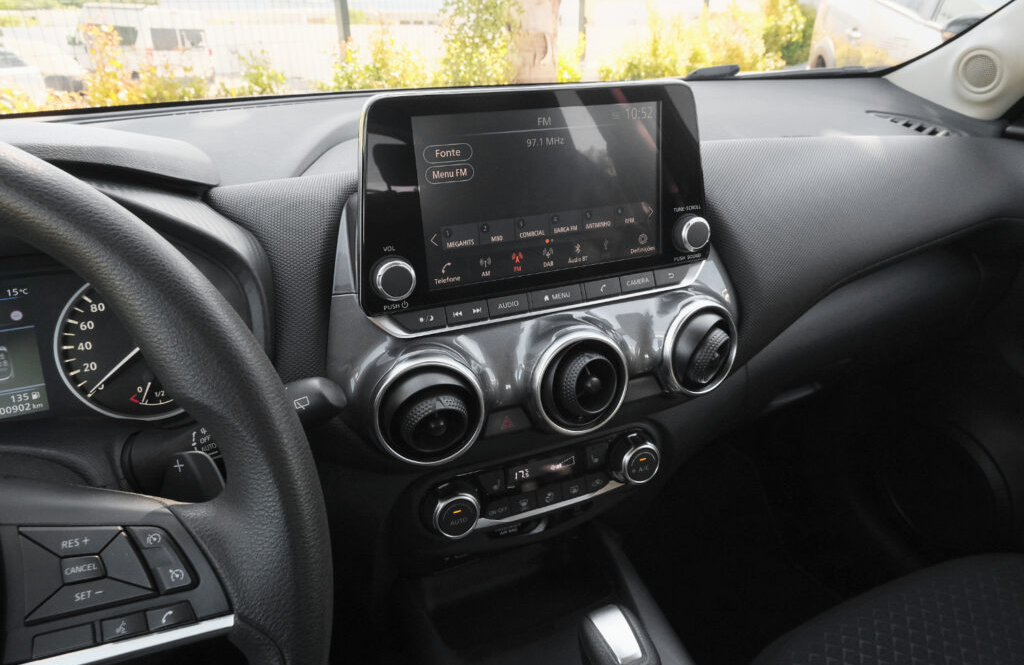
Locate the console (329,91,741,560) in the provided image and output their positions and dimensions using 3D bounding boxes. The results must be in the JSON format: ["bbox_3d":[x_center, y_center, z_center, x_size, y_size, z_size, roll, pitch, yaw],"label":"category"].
[{"bbox_3d":[0.025,-0.002,0.478,0.292,0.334,0.135,-11,27,-22],"label":"console"}]

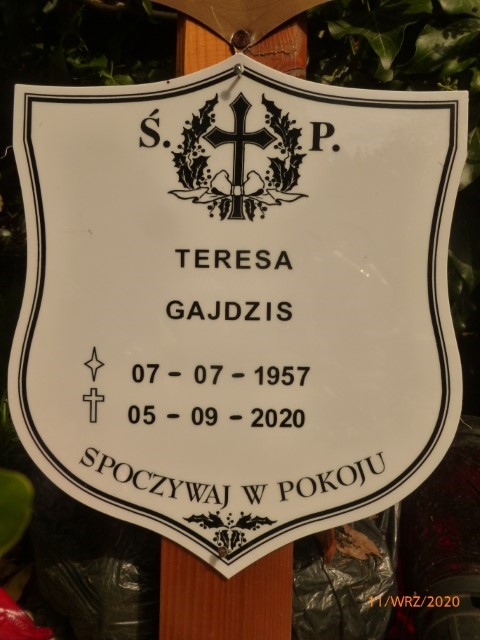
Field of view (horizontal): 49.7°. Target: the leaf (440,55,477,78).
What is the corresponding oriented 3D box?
[{"bbox_3d":[0.177,-0.206,0.420,0.031,0.022,0.018,2,5,11],"label":"leaf"}]

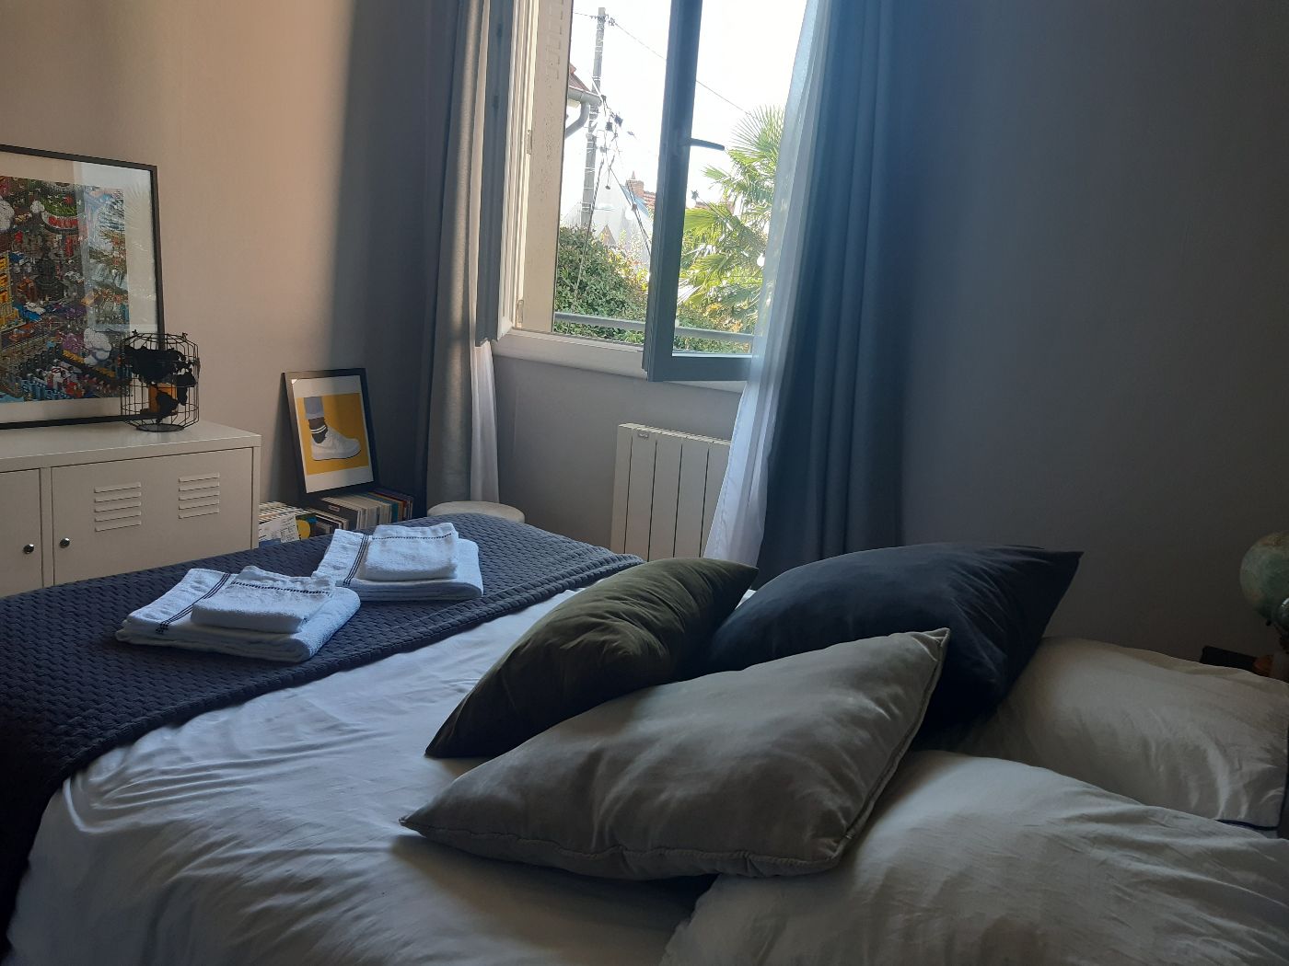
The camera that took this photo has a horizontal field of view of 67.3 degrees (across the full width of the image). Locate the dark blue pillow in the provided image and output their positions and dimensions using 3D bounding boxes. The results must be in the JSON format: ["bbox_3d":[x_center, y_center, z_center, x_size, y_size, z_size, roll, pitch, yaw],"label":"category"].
[{"bbox_3d":[0.338,0.215,1.430,0.480,0.180,0.480,-3,17,37],"label":"dark blue pillow"}]

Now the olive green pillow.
[{"bbox_3d":[-0.050,0.247,1.425,0.430,0.165,0.430,-20,10,22],"label":"olive green pillow"}]

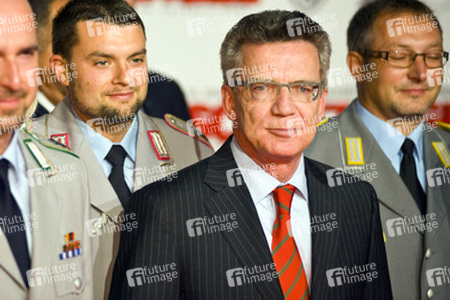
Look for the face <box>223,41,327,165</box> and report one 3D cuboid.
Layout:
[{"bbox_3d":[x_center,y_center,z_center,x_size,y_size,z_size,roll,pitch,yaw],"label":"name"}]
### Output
[{"bbox_3d":[0.077,-0.075,3.050,0.155,0.195,0.140,2,1,-15],"label":"face"}]

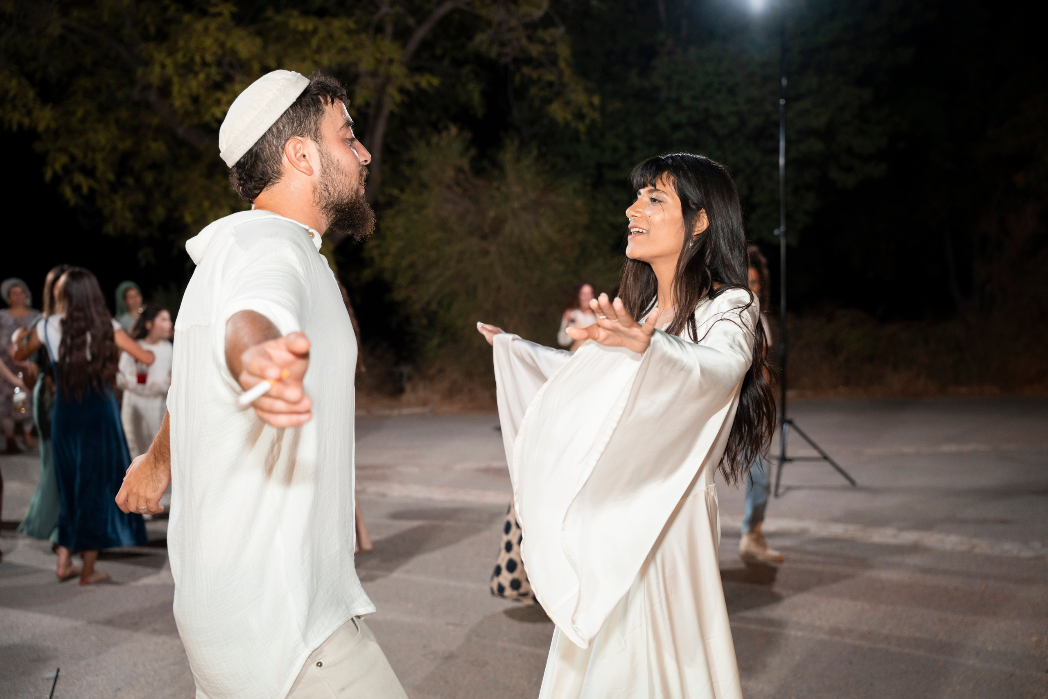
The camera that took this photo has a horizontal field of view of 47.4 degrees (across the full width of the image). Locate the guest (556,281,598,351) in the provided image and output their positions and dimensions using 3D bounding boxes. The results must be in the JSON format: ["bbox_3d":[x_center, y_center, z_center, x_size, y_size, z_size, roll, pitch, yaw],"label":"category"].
[{"bbox_3d":[0.550,0.185,10.800,0.520,1.630,0.380,0,1,-6],"label":"guest"}]

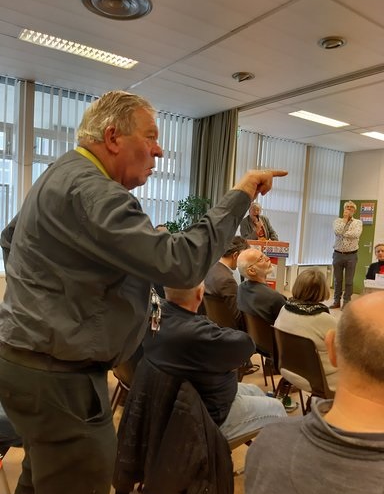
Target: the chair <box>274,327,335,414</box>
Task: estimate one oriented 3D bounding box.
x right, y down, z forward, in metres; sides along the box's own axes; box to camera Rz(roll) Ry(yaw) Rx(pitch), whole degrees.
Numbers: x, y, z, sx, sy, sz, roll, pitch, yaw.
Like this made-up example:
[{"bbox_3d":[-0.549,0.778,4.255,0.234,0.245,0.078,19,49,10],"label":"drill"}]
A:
[{"bbox_3d":[0.793,0.903,2.501,0.520,0.800,0.430,0,5,-34],"label":"chair"}]

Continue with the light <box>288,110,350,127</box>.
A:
[{"bbox_3d":[1.914,-1.908,5.926,1.150,0.060,0.250,0,5,-34],"label":"light"}]

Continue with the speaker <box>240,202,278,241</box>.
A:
[{"bbox_3d":[1.041,0.133,6.568,0.580,1.722,0.400,4,5,6],"label":"speaker"}]

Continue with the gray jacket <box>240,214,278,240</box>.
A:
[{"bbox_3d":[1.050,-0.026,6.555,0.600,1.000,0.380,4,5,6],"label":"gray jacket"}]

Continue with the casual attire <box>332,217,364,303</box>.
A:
[{"bbox_3d":[2.690,0.246,6.997,0.510,1.500,0.330,7,6,38],"label":"casual attire"}]

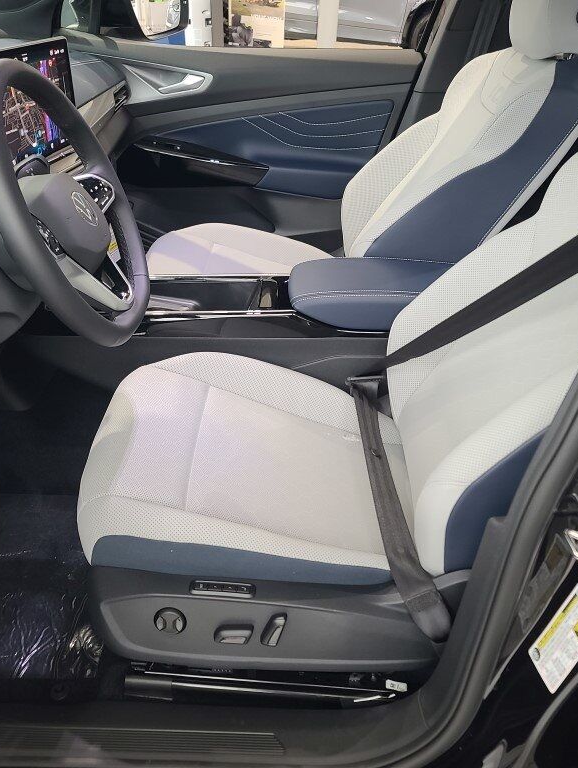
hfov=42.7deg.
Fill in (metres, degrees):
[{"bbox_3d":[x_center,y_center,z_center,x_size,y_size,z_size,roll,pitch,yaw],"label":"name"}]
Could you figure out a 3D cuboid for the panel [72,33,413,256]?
[{"bbox_3d":[-0.126,-0.626,1.982,0.950,0.550,0.140,1,31,0],"label":"panel"}]

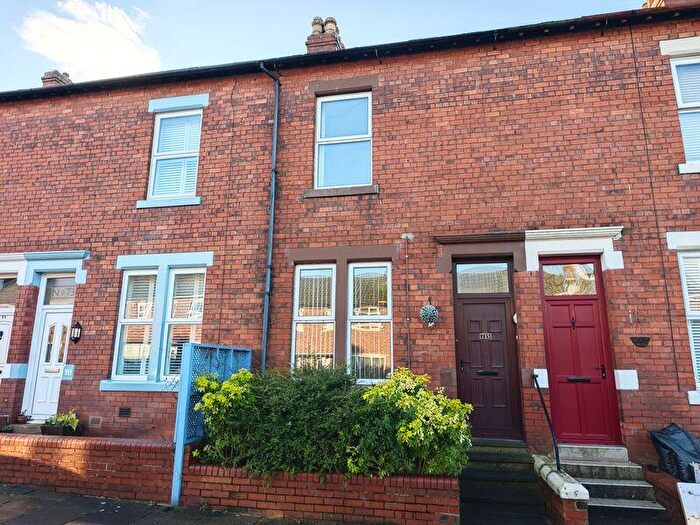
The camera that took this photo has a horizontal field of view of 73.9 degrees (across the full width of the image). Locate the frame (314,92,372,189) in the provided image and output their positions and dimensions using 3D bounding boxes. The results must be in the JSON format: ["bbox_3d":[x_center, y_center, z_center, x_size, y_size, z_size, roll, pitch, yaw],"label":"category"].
[{"bbox_3d":[-0.095,-2.122,8.120,1.036,1.743,0.100,-2,-12,11],"label":"frame"}]

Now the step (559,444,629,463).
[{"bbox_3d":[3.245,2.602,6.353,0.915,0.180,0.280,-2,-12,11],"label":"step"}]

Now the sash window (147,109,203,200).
[{"bbox_3d":[-3.339,-2.071,8.914,1.030,1.818,0.090,-2,-13,12],"label":"sash window"}]

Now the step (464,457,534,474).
[{"bbox_3d":[2.008,2.782,6.468,0.975,0.170,0.330,-2,-13,11],"label":"step"}]

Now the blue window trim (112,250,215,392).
[{"bbox_3d":[-3.340,1.016,8.131,1.966,2.400,0.150,-2,-13,12],"label":"blue window trim"}]

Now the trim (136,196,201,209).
[{"bbox_3d":[-3.339,-1.088,8.655,1.276,0.146,0.165,-2,-13,11],"label":"trim"}]

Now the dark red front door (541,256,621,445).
[{"bbox_3d":[3.271,1.210,6.787,0.871,2.711,0.100,-2,-12,11],"label":"dark red front door"}]

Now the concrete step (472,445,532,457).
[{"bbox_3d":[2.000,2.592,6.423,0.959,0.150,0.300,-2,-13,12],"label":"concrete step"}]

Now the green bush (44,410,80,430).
[{"bbox_3d":[-4.412,2.418,7.140,0.520,0.299,0.320,-2,-12,11],"label":"green bush"}]

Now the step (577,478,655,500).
[{"bbox_3d":[3.227,2.858,5.877,1.030,0.165,0.360,-2,-13,11],"label":"step"}]

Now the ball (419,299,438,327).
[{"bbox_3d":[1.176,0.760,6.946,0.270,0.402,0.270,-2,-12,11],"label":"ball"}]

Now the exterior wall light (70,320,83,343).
[{"bbox_3d":[-4.941,1.267,8.361,0.160,0.399,0.145,-2,-13,11],"label":"exterior wall light"}]

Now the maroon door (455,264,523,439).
[{"bbox_3d":[2.052,1.245,7.023,0.907,2.682,0.100,-2,-12,11],"label":"maroon door"}]

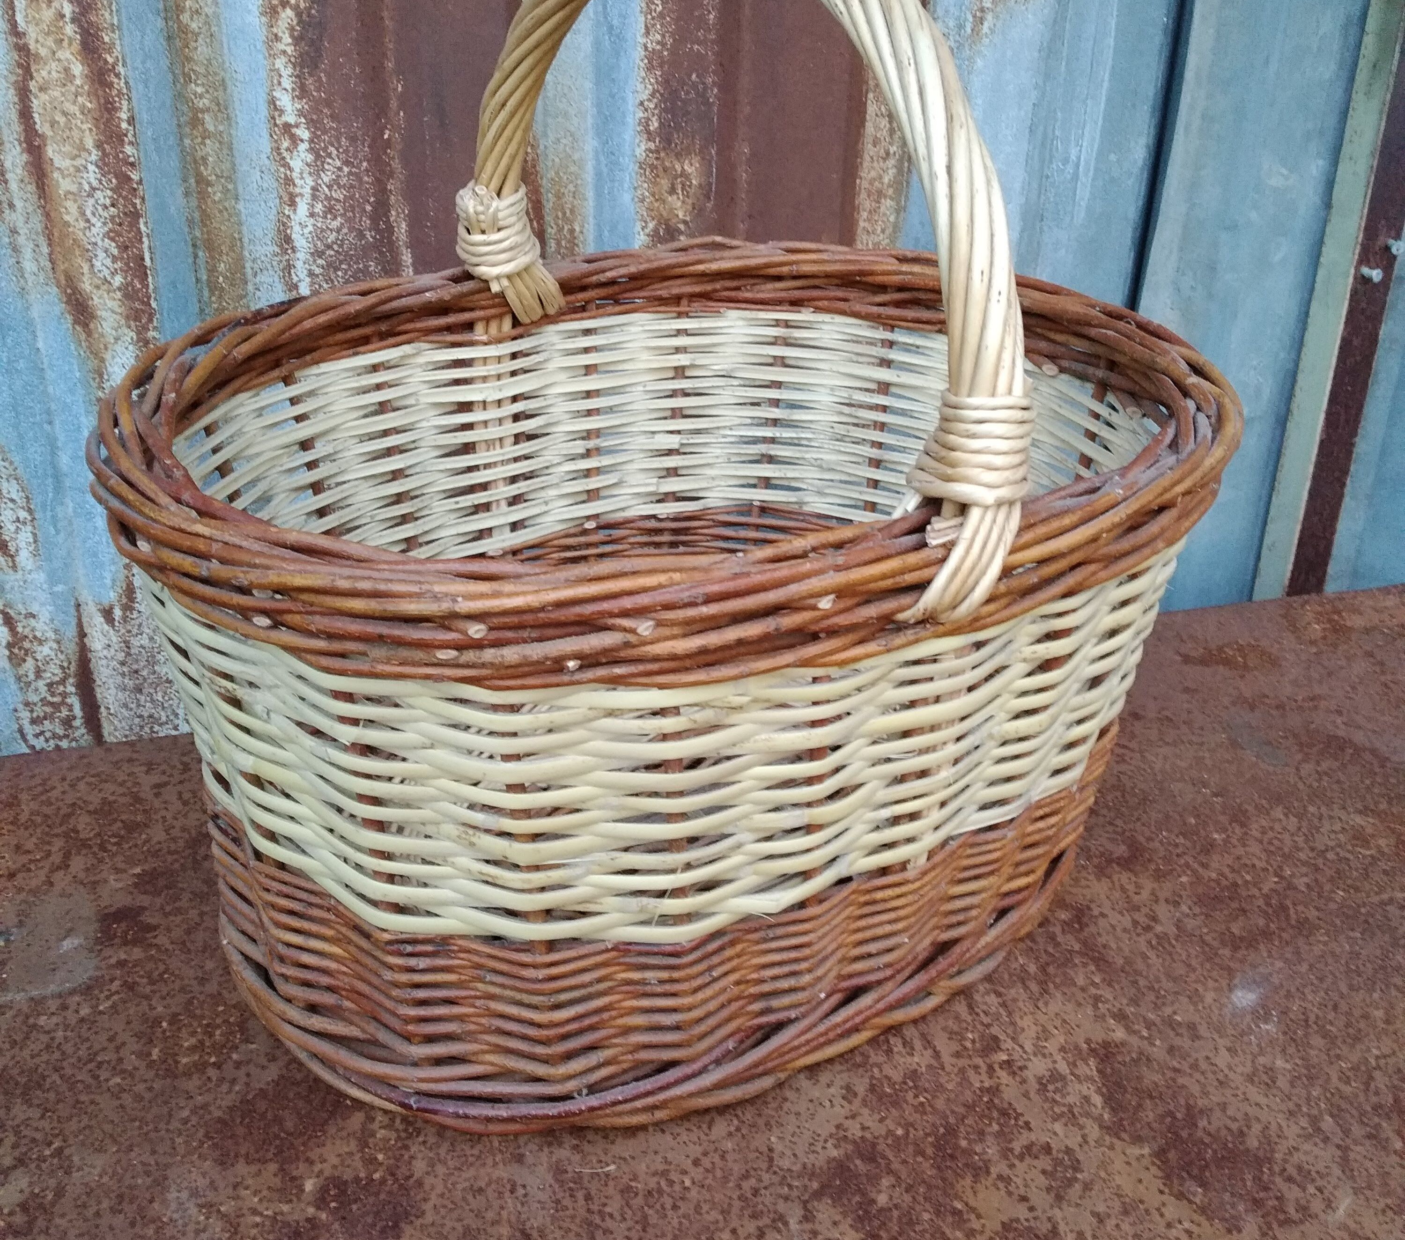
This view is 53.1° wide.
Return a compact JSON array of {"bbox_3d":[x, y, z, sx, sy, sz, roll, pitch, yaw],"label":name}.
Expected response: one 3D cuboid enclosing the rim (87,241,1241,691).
[{"bbox_3d":[-0.003,-0.081,0.520,0.414,0.035,0.337,-15,33,-28],"label":"rim"}]

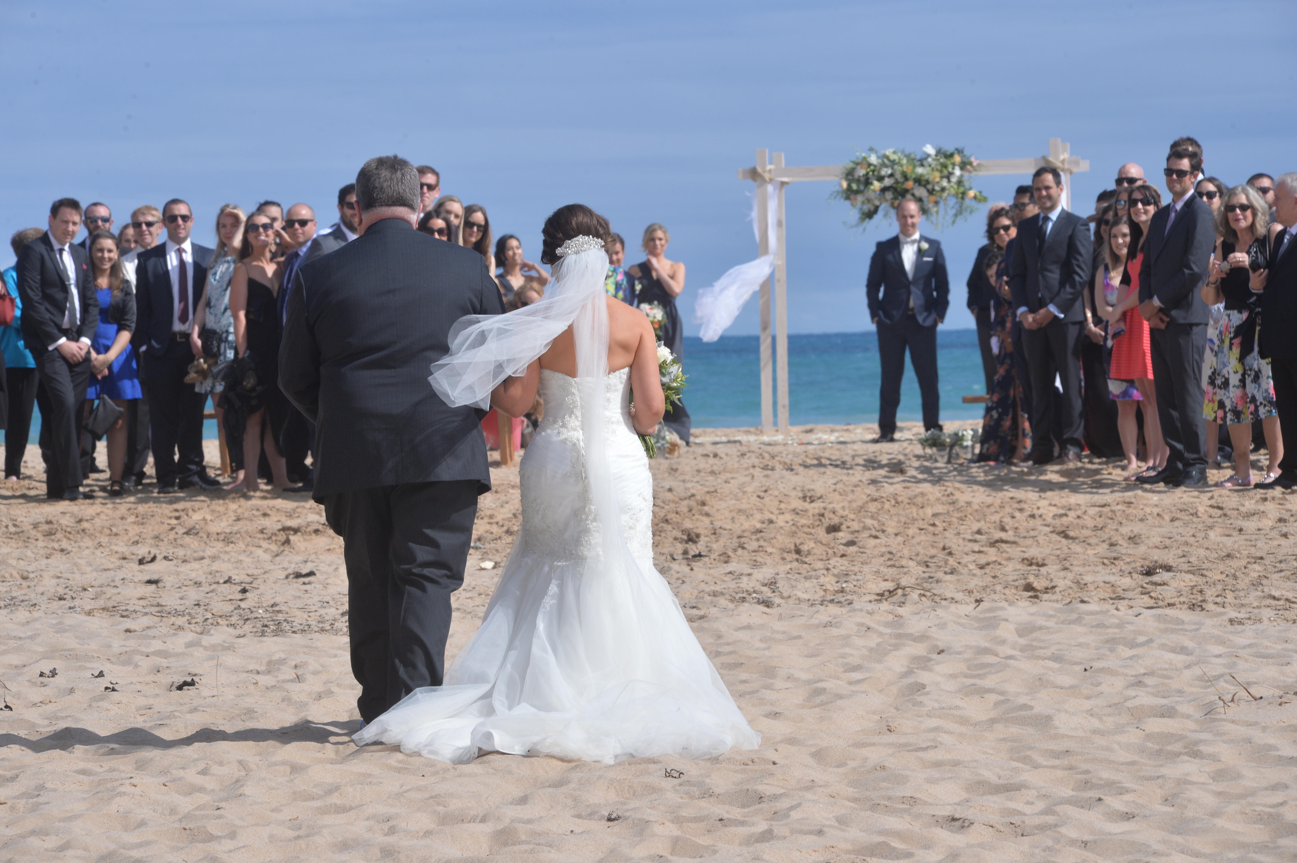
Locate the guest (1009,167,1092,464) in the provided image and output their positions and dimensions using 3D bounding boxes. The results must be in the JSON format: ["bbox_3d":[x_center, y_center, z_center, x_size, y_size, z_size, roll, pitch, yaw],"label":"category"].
[{"bbox_3d":[2.485,-0.714,41.200,0.540,1.830,0.380,-1,1,20],"label":"guest"}]

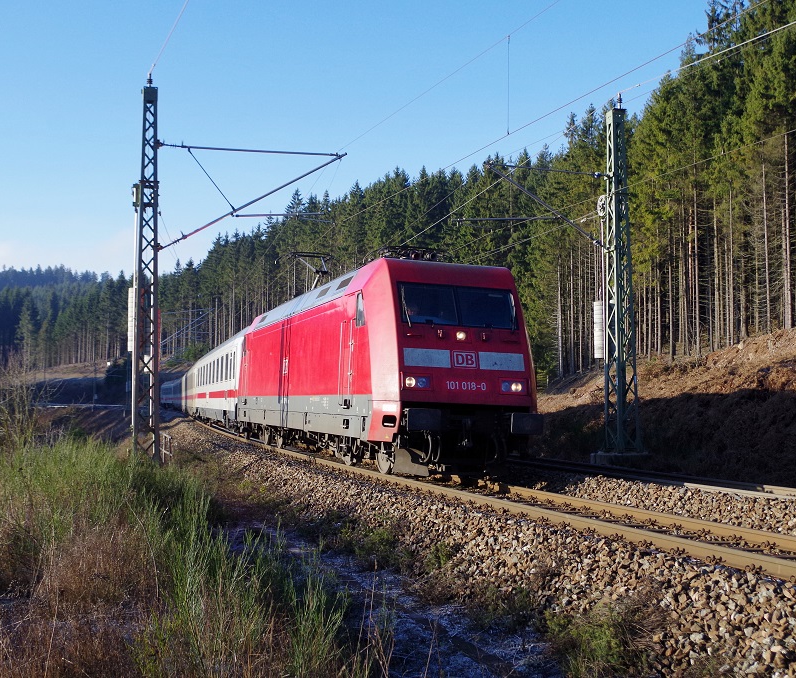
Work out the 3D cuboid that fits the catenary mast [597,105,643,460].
[{"bbox_3d":[5.872,-1.511,29.402,0.780,9.430,0.900,1,-4,-16],"label":"catenary mast"}]

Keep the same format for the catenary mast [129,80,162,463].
[{"bbox_3d":[-5.843,-1.591,25.785,0.720,8.890,0.750,1,-4,-16],"label":"catenary mast"}]

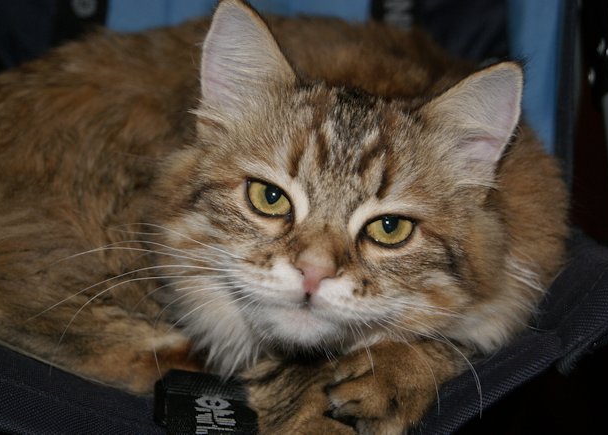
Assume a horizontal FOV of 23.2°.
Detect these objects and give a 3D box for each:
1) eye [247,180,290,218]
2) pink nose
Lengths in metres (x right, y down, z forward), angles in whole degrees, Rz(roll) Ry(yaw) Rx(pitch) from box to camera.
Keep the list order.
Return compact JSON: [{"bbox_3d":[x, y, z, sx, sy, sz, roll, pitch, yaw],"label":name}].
[{"bbox_3d":[-0.013,-0.007,0.562,0.018,0.013,0.012,16,9,5],"label":"eye"},{"bbox_3d":[0.004,0.021,0.545,0.015,0.013,0.011,15,11,0],"label":"pink nose"}]

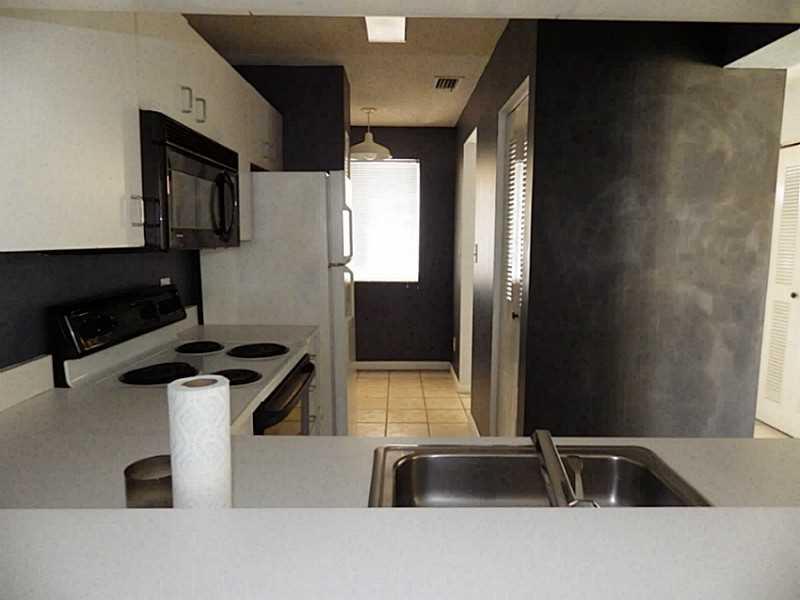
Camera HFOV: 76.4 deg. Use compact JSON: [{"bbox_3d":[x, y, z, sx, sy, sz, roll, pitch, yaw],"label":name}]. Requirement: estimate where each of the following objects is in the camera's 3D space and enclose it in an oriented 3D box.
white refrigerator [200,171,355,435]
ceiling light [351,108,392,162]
[{"bbox_3d":[-0.639,0.153,3.013,0.770,1.700,0.700,0,7,0],"label":"white refrigerator"},{"bbox_3d":[-0.264,-1.407,4.270,0.390,0.390,0.390,0,7,0],"label":"ceiling light"}]

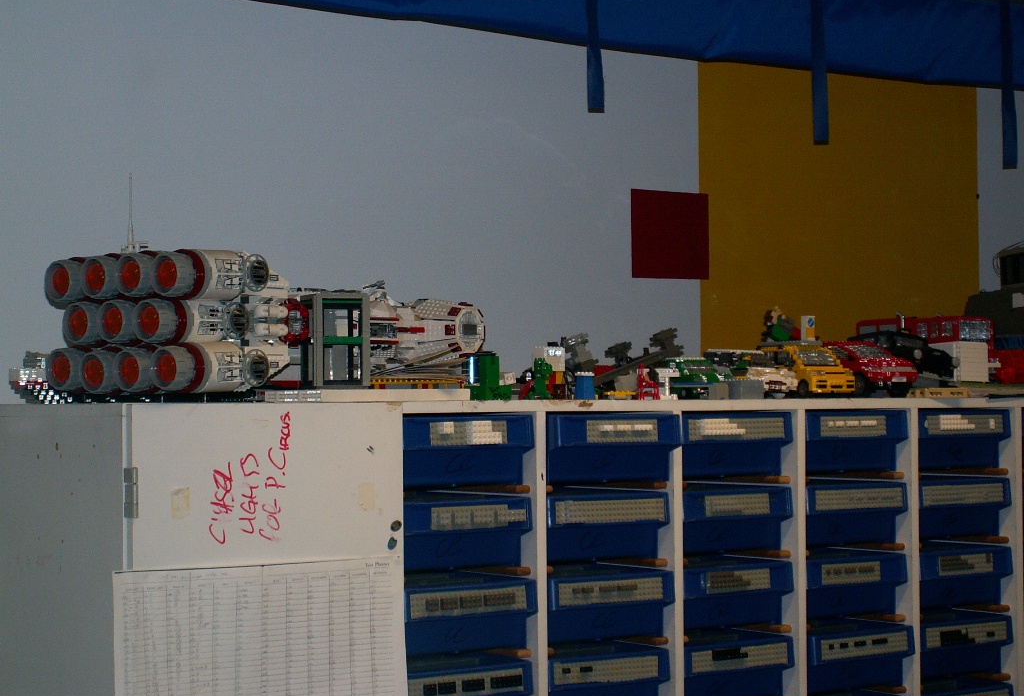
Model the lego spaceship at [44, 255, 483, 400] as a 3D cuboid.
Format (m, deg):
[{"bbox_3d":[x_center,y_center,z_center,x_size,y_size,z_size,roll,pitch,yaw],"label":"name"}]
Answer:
[{"bbox_3d":[-0.306,-0.026,2.885,0.280,0.195,0.670,-1,-2,38],"label":"lego spaceship"}]

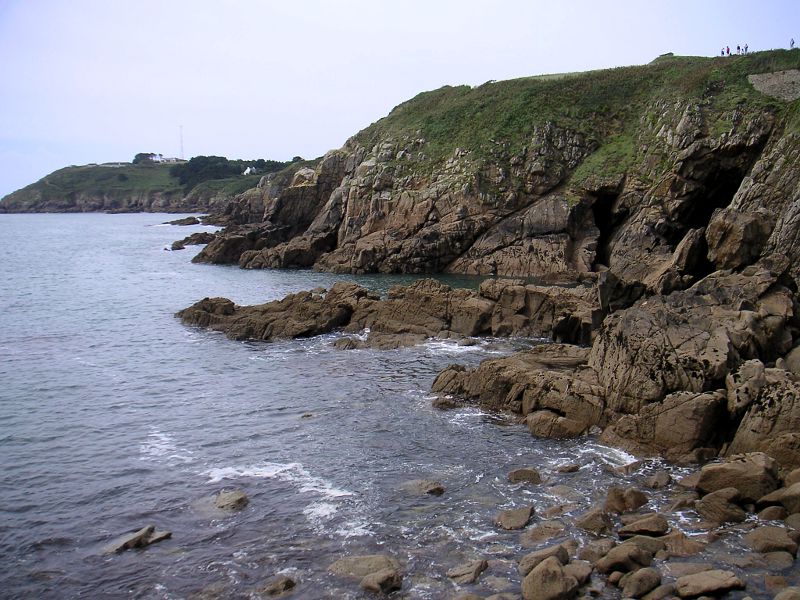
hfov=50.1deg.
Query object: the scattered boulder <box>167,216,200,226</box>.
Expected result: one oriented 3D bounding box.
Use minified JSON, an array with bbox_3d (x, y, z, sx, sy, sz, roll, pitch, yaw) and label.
[{"bbox_3d":[-82.286,-29.760,325.000,12.800,3.400,7.500,-2,7,-14],"label":"scattered boulder"}]

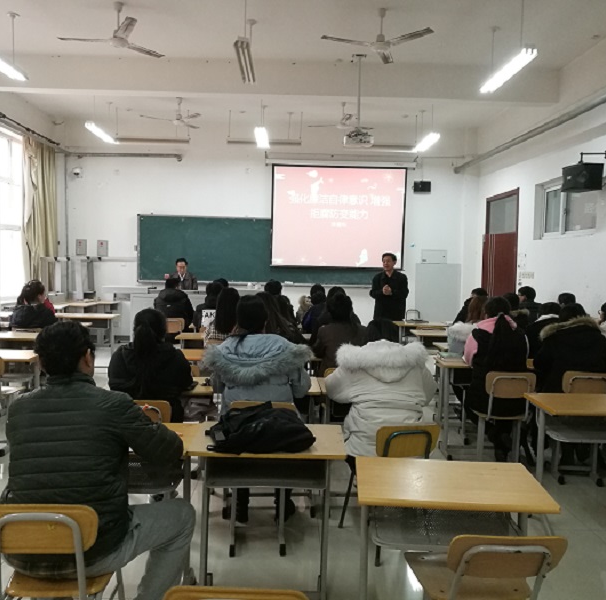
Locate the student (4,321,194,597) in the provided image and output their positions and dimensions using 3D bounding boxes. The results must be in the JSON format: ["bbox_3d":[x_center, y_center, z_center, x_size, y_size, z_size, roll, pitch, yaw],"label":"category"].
[{"bbox_3d":[-0.772,0.753,2.485,0.600,1.350,0.780,2,4,11],"label":"student"}]

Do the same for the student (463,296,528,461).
[{"bbox_3d":[1.434,0.619,4.822,0.500,1.310,0.720,1,4,-2],"label":"student"}]

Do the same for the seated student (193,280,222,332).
[{"bbox_3d":[-0.994,0.447,6.972,0.500,1.260,0.720,1,4,-2],"label":"seated student"}]

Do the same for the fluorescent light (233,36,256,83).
[{"bbox_3d":[-0.521,-2.176,5.726,0.140,0.075,1.230,1,4,-2],"label":"fluorescent light"}]

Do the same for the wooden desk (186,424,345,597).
[{"bbox_3d":[-0.154,0.991,2.787,0.650,0.765,0.453,1,4,0],"label":"wooden desk"}]

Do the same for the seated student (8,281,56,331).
[{"bbox_3d":[-3.036,0.427,7.112,0.540,1.290,0.720,2,4,16],"label":"seated student"}]

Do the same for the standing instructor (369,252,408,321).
[{"bbox_3d":[1.178,0.179,8.666,0.540,1.660,0.360,2,4,10],"label":"standing instructor"}]

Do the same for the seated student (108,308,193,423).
[{"bbox_3d":[-0.925,0.689,3.860,0.500,1.290,0.760,1,4,1],"label":"seated student"}]

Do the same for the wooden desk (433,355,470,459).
[{"bbox_3d":[1.424,0.884,5.061,0.650,0.765,0.453,1,4,0],"label":"wooden desk"}]

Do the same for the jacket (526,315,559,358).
[{"bbox_3d":[2.437,0.433,6.062,0.500,0.620,0.400,1,4,-7],"label":"jacket"}]

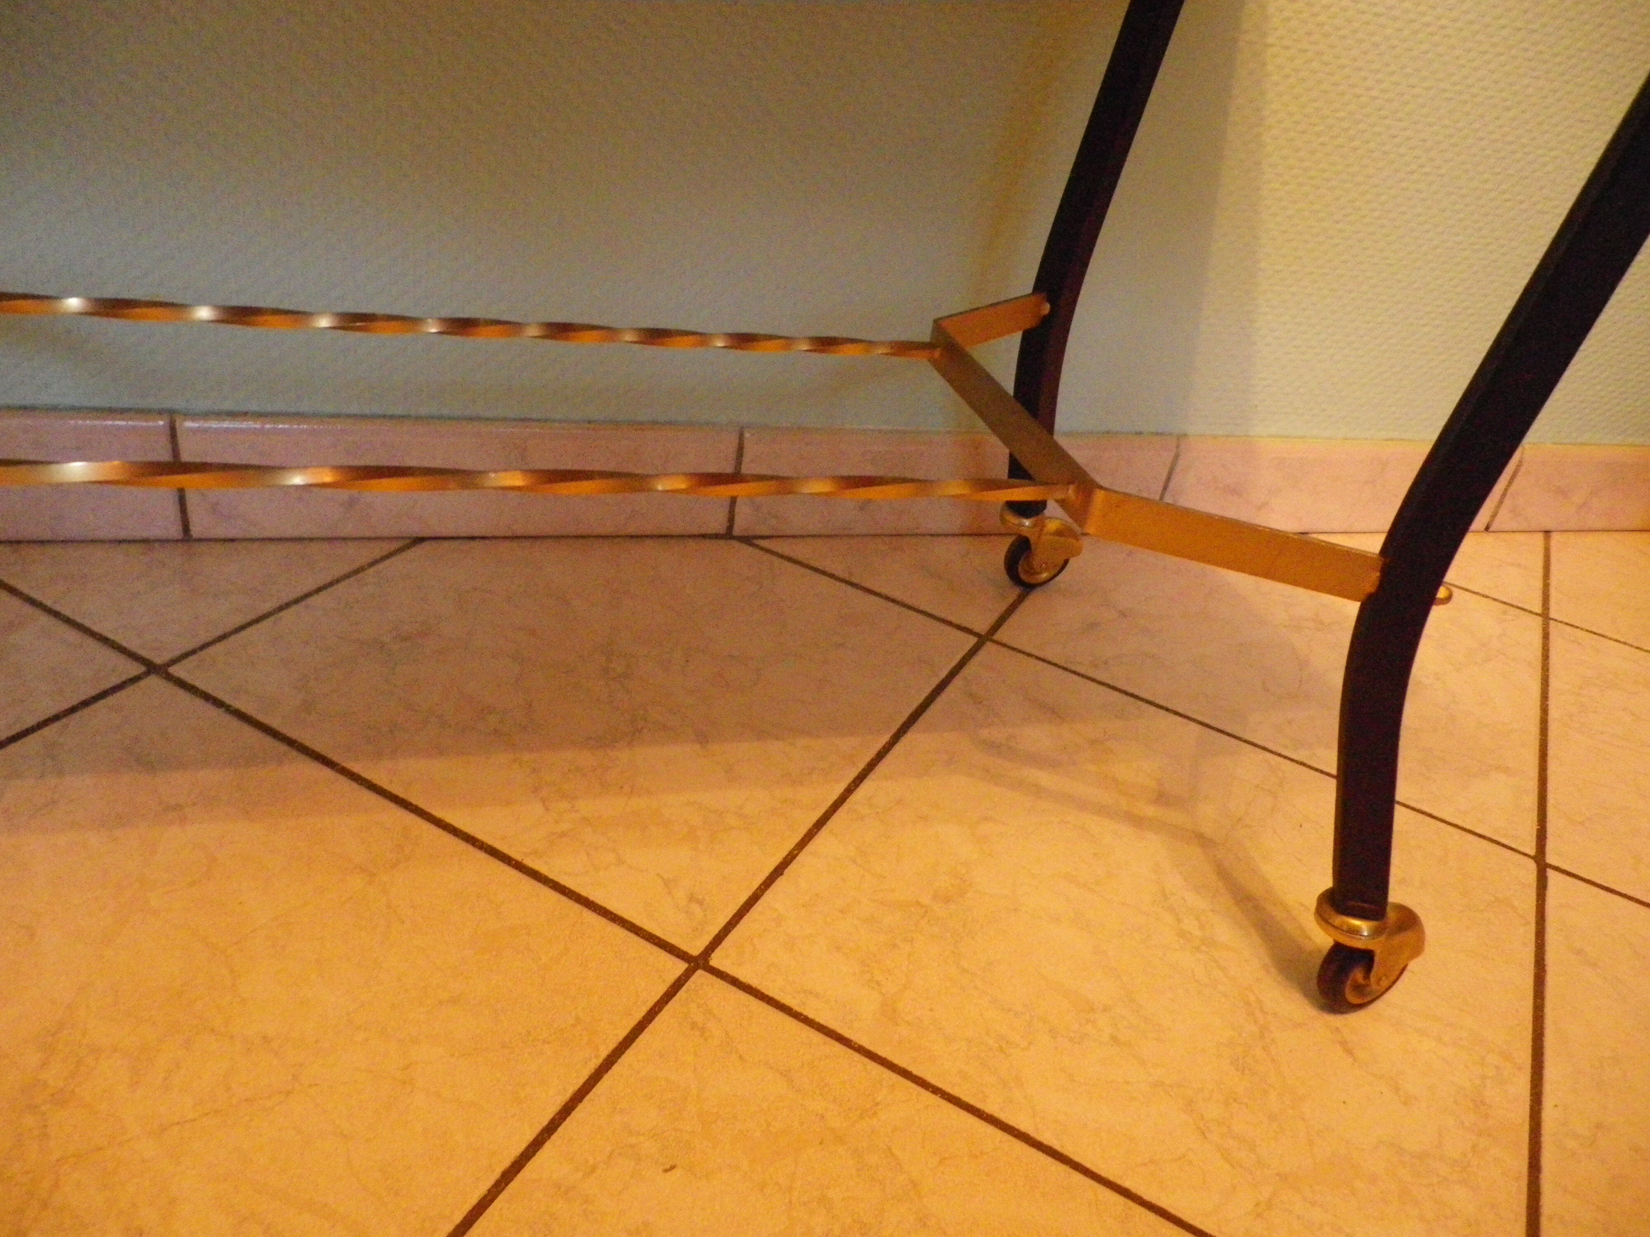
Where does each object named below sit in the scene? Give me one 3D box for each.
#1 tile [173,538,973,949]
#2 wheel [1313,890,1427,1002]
[{"bbox_3d":[-0.117,0.023,0.734,0.314,0.010,0.314,22,33,19],"label":"tile"},{"bbox_3d":[0.228,0.144,0.568,0.065,0.064,0.031,-7,35,-27],"label":"wheel"}]

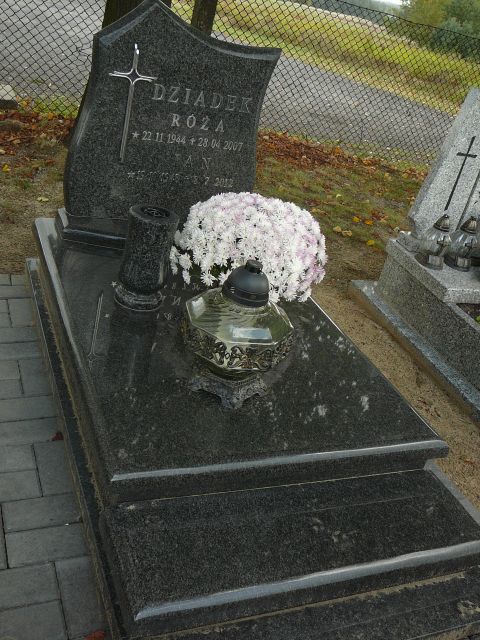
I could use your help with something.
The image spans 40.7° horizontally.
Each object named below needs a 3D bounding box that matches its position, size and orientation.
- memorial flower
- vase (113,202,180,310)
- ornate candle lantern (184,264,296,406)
[{"bbox_3d":[0.036,-0.208,2.079,0.490,0.390,0.490,-1,32,-25],"label":"memorial flower"},{"bbox_3d":[-0.292,-0.191,2.008,0.154,0.296,0.154,-1,32,-25],"label":"vase"},{"bbox_3d":[-0.005,0.021,1.670,0.268,0.382,0.268,3,31,-18],"label":"ornate candle lantern"}]

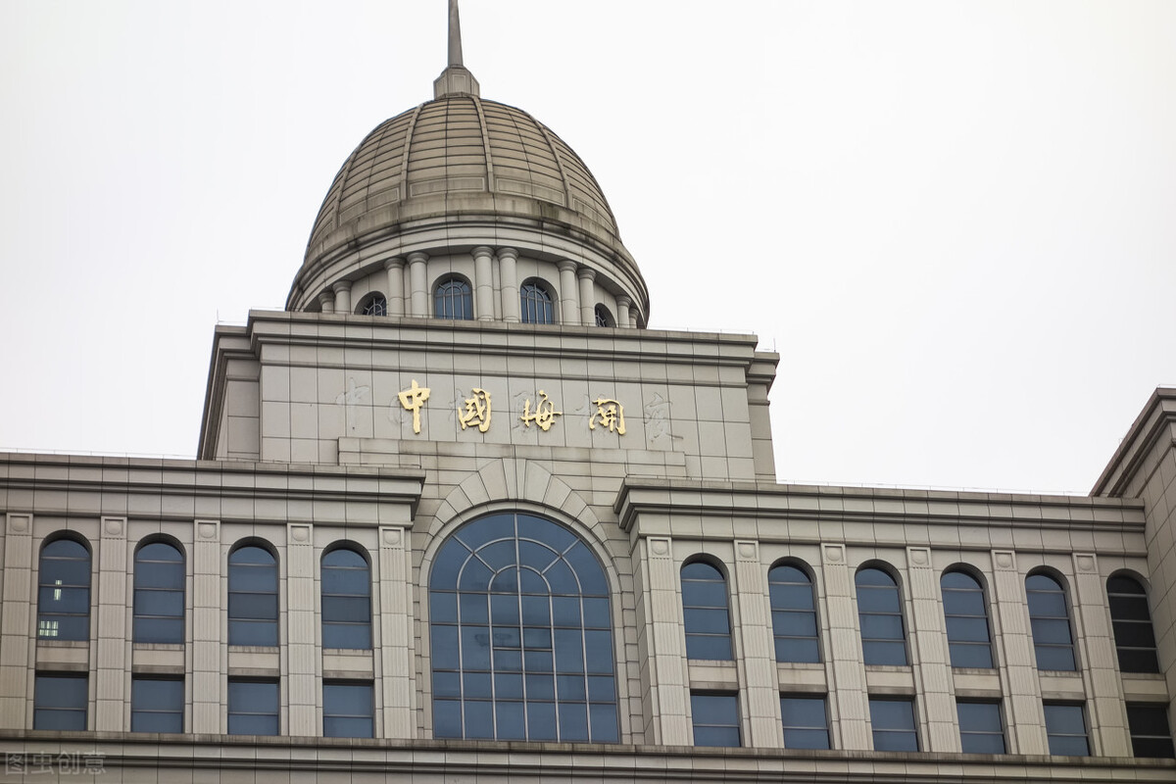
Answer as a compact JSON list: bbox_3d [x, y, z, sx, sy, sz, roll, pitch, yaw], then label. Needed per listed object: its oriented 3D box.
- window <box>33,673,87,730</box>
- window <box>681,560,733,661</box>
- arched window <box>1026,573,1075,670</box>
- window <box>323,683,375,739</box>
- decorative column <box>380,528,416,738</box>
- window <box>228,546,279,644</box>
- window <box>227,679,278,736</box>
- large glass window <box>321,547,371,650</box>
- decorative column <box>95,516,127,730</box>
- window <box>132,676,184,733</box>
[{"bbox_3d":[-18.173,10.781,112.806,1.782,2.079,0.165,3,-30,-11],"label":"window"},{"bbox_3d":[4.200,7.850,117.371,1.723,3.998,0.250,3,-30,-11],"label":"window"},{"bbox_3d":[17.155,8.648,122.021,1.782,4.042,0.165,3,-30,-11],"label":"arched window"},{"bbox_3d":[-8.109,10.994,110.998,1.756,2.057,0.250,3,-32,-11],"label":"window"},{"bbox_3d":[-6.786,8.448,114.061,0.910,8.174,0.350,3,-30,-11],"label":"decorative column"},{"bbox_3d":[-11.958,7.286,116.256,1.782,4.042,0.165,3,-30,-11],"label":"window"},{"bbox_3d":[-11.292,10.845,110.407,1.759,2.050,0.250,3,-32,-11],"label":"window"},{"bbox_3d":[-8.724,7.437,116.896,1.782,4.042,0.165,3,-30,-11],"label":"large glass window"},{"bbox_3d":[-16.340,8.005,112.165,0.910,8.174,0.350,3,-30,-11],"label":"decorative column"},{"bbox_3d":[-14.940,10.933,113.447,1.782,2.079,0.165,3,-30,-11],"label":"window"}]

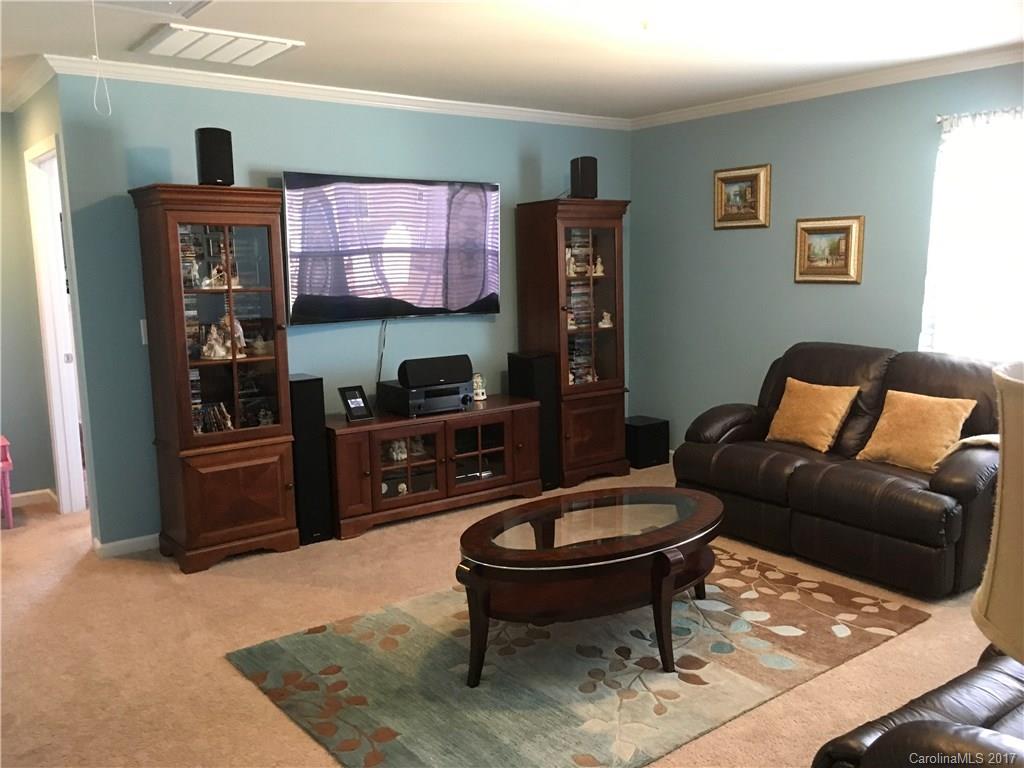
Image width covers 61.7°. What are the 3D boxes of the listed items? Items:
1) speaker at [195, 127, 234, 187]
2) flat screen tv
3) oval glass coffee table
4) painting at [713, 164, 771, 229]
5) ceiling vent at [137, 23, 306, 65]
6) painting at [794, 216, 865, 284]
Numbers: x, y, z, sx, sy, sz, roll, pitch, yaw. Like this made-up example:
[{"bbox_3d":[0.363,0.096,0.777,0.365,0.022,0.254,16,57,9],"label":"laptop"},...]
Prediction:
[{"bbox_3d":[-1.418,-1.073,4.098,0.151,0.267,0.151,-7,10,-37],"label":"speaker"},{"bbox_3d":[-0.677,-0.808,5.166,1.443,0.829,0.062,-7,11,-36],"label":"flat screen tv"},{"bbox_3d":[0.343,0.774,3.377,1.310,0.496,0.829,-7,11,-36],"label":"oval glass coffee table"},{"bbox_3d":[1.489,-1.200,5.543,0.045,0.389,0.439,-7,10,-37],"label":"painting"},{"bbox_3d":[-1.320,-1.511,3.841,0.583,0.022,0.583,-7,10,-37],"label":"ceiling vent"},{"bbox_3d":[1.879,-0.787,5.095,0.045,0.388,0.439,-7,10,-37],"label":"painting"}]

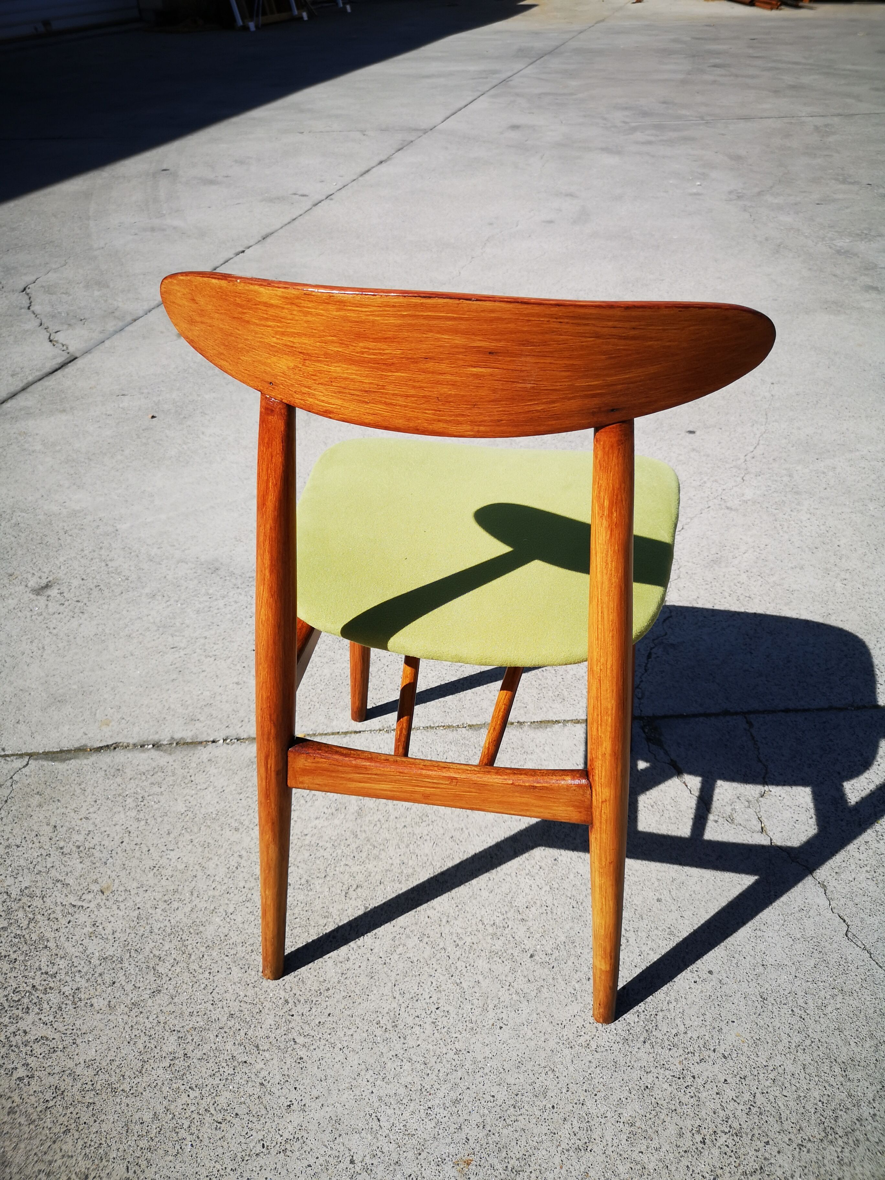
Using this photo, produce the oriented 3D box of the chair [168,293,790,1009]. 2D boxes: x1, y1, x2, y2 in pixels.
[{"bbox_3d":[0.030,0.004,1.045,0.495,0.765,0.525,5,34,8],"label":"chair"}]

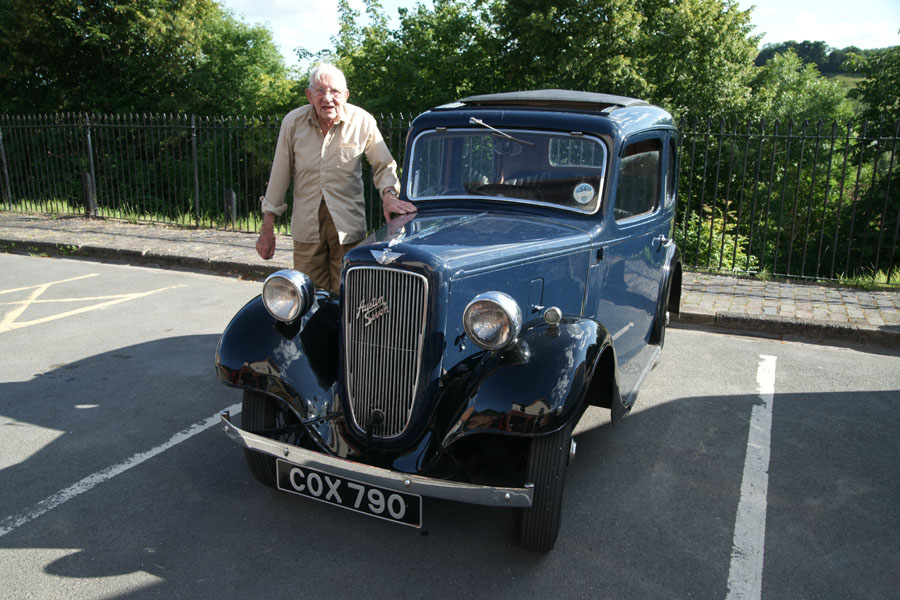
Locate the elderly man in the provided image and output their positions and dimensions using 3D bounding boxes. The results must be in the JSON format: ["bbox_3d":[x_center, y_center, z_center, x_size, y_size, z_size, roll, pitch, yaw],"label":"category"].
[{"bbox_3d":[-0.523,-0.228,3.228,0.700,1.650,0.450,1,12,0],"label":"elderly man"}]

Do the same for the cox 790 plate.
[{"bbox_3d":[-0.319,0.593,2.155,0.516,0.110,0.016,7,15,23],"label":"cox 790 plate"}]

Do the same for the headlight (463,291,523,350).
[{"bbox_3d":[0.138,0.060,2.149,0.162,0.162,0.135,6,14,23],"label":"headlight"}]

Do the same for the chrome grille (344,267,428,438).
[{"bbox_3d":[-0.214,0.174,2.287,0.292,0.566,0.050,7,8,23],"label":"chrome grille"}]

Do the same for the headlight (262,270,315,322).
[{"bbox_3d":[-0.546,-0.015,2.439,0.162,0.162,0.135,6,14,23],"label":"headlight"}]

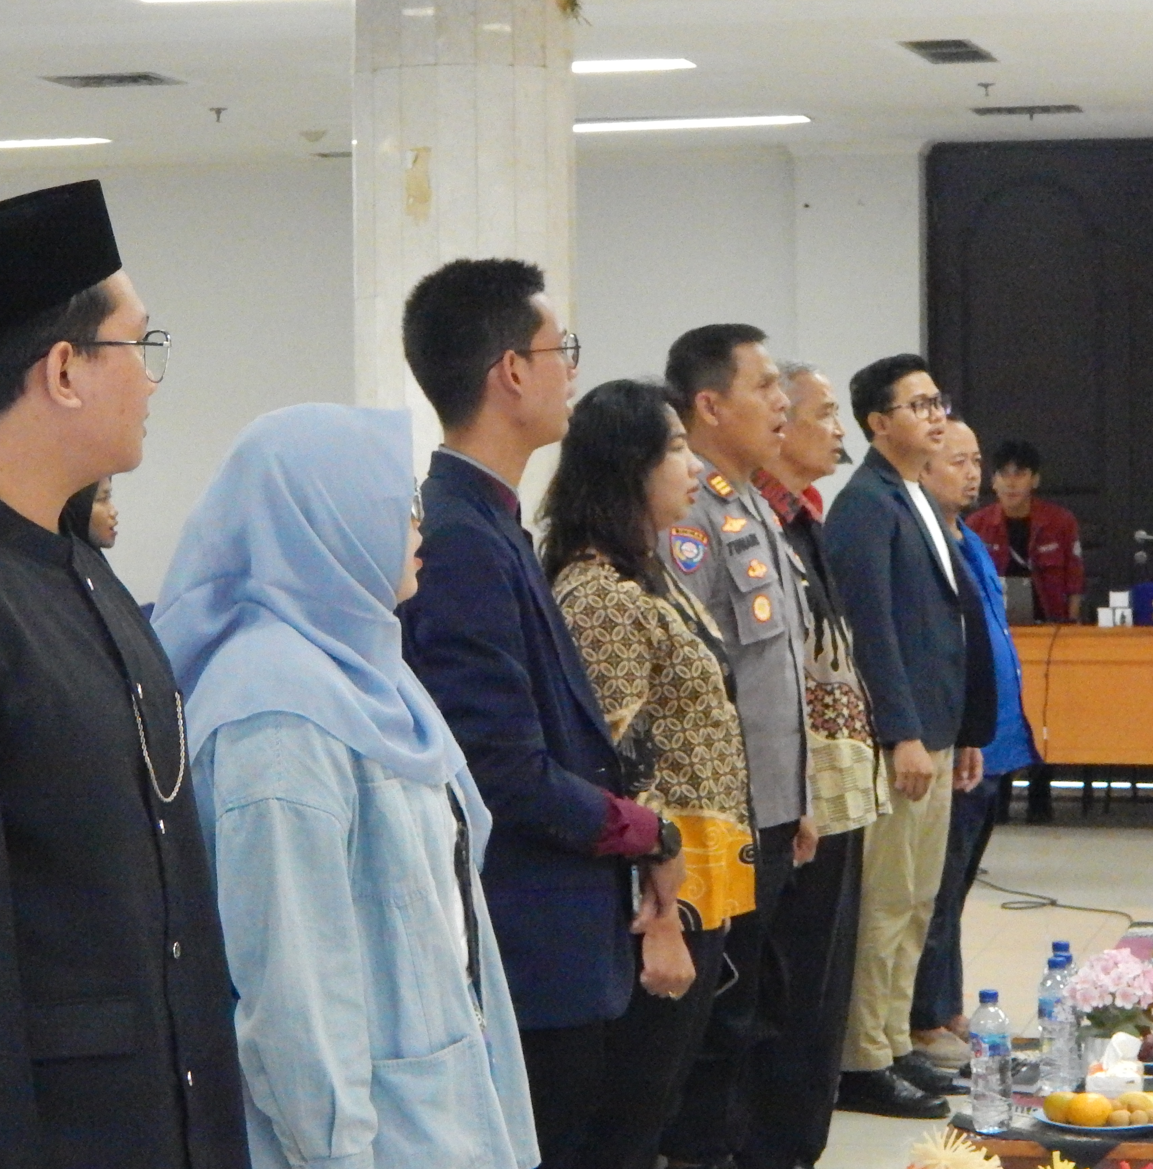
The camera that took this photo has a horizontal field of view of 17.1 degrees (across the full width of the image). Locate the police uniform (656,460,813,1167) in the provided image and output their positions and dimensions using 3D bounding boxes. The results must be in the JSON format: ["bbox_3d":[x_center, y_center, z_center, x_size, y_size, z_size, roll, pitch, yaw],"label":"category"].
[{"bbox_3d":[0.281,0.492,7.184,0.300,1.465,0.480,0,3,20],"label":"police uniform"}]

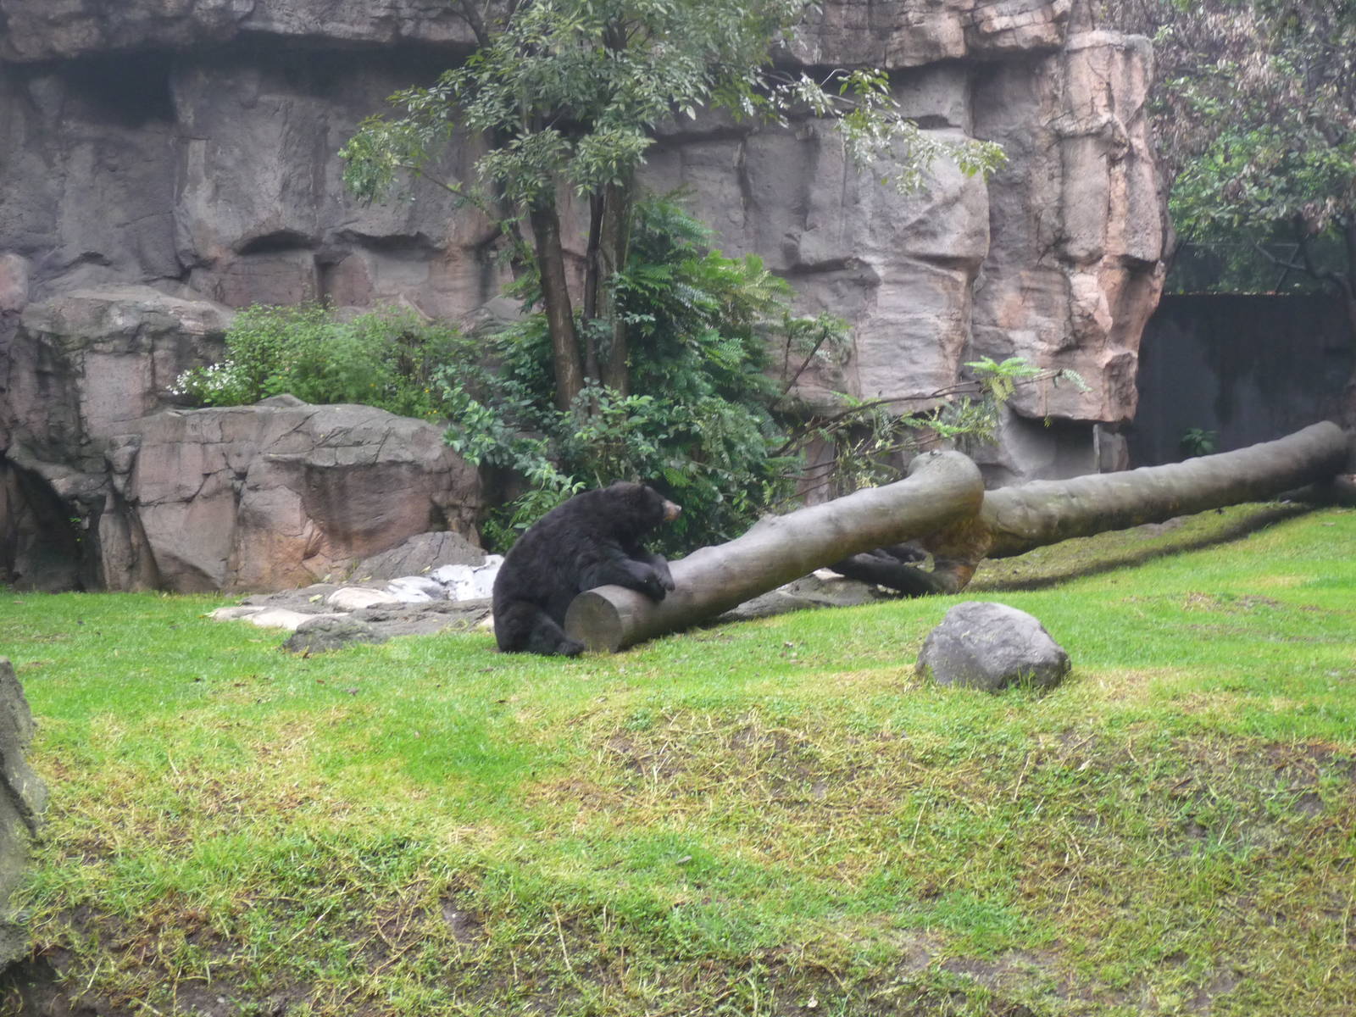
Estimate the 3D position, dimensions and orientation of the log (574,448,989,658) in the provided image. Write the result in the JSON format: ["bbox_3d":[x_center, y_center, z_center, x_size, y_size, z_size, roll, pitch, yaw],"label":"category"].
[{"bbox_3d":[0.710,0.262,14.650,0.460,0.480,3.760,3,15,43],"label":"log"}]

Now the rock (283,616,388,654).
[{"bbox_3d":[-2.172,0.802,14.400,0.630,0.220,0.420,0,3,0],"label":"rock"}]

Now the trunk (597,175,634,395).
[{"bbox_3d":[-0.480,-1.736,17.600,0.230,1.680,0.220,0,3,0],"label":"trunk"}]

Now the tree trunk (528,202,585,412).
[{"bbox_3d":[-0.934,-1.554,17.500,0.200,1.620,0.200,-8,2,0],"label":"tree trunk"}]

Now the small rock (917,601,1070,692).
[{"bbox_3d":[1.626,0.701,11.700,0.740,0.430,0.560,0,3,0],"label":"small rock"}]

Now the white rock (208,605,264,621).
[{"bbox_3d":[-2.971,0.706,15.300,0.370,0.090,0.240,0,3,0],"label":"white rock"}]

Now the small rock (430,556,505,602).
[{"bbox_3d":[-1.435,0.473,15.500,0.500,0.280,0.340,0,3,0],"label":"small rock"}]

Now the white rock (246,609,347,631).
[{"bbox_3d":[-2.525,0.733,14.900,0.620,0.130,0.340,0,3,0],"label":"white rock"}]

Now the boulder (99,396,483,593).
[{"bbox_3d":[-2.931,-0.092,17.200,2.800,1.420,1.500,0,3,0],"label":"boulder"}]

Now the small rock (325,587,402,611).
[{"bbox_3d":[-2.129,0.614,15.400,0.500,0.140,0.320,0,3,0],"label":"small rock"}]

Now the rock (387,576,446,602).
[{"bbox_3d":[-1.796,0.553,15.500,0.390,0.150,0.280,0,3,0],"label":"rock"}]

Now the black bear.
[{"bbox_3d":[-0.546,0.367,13.700,1.120,1.000,0.720,0,3,-3],"label":"black bear"}]

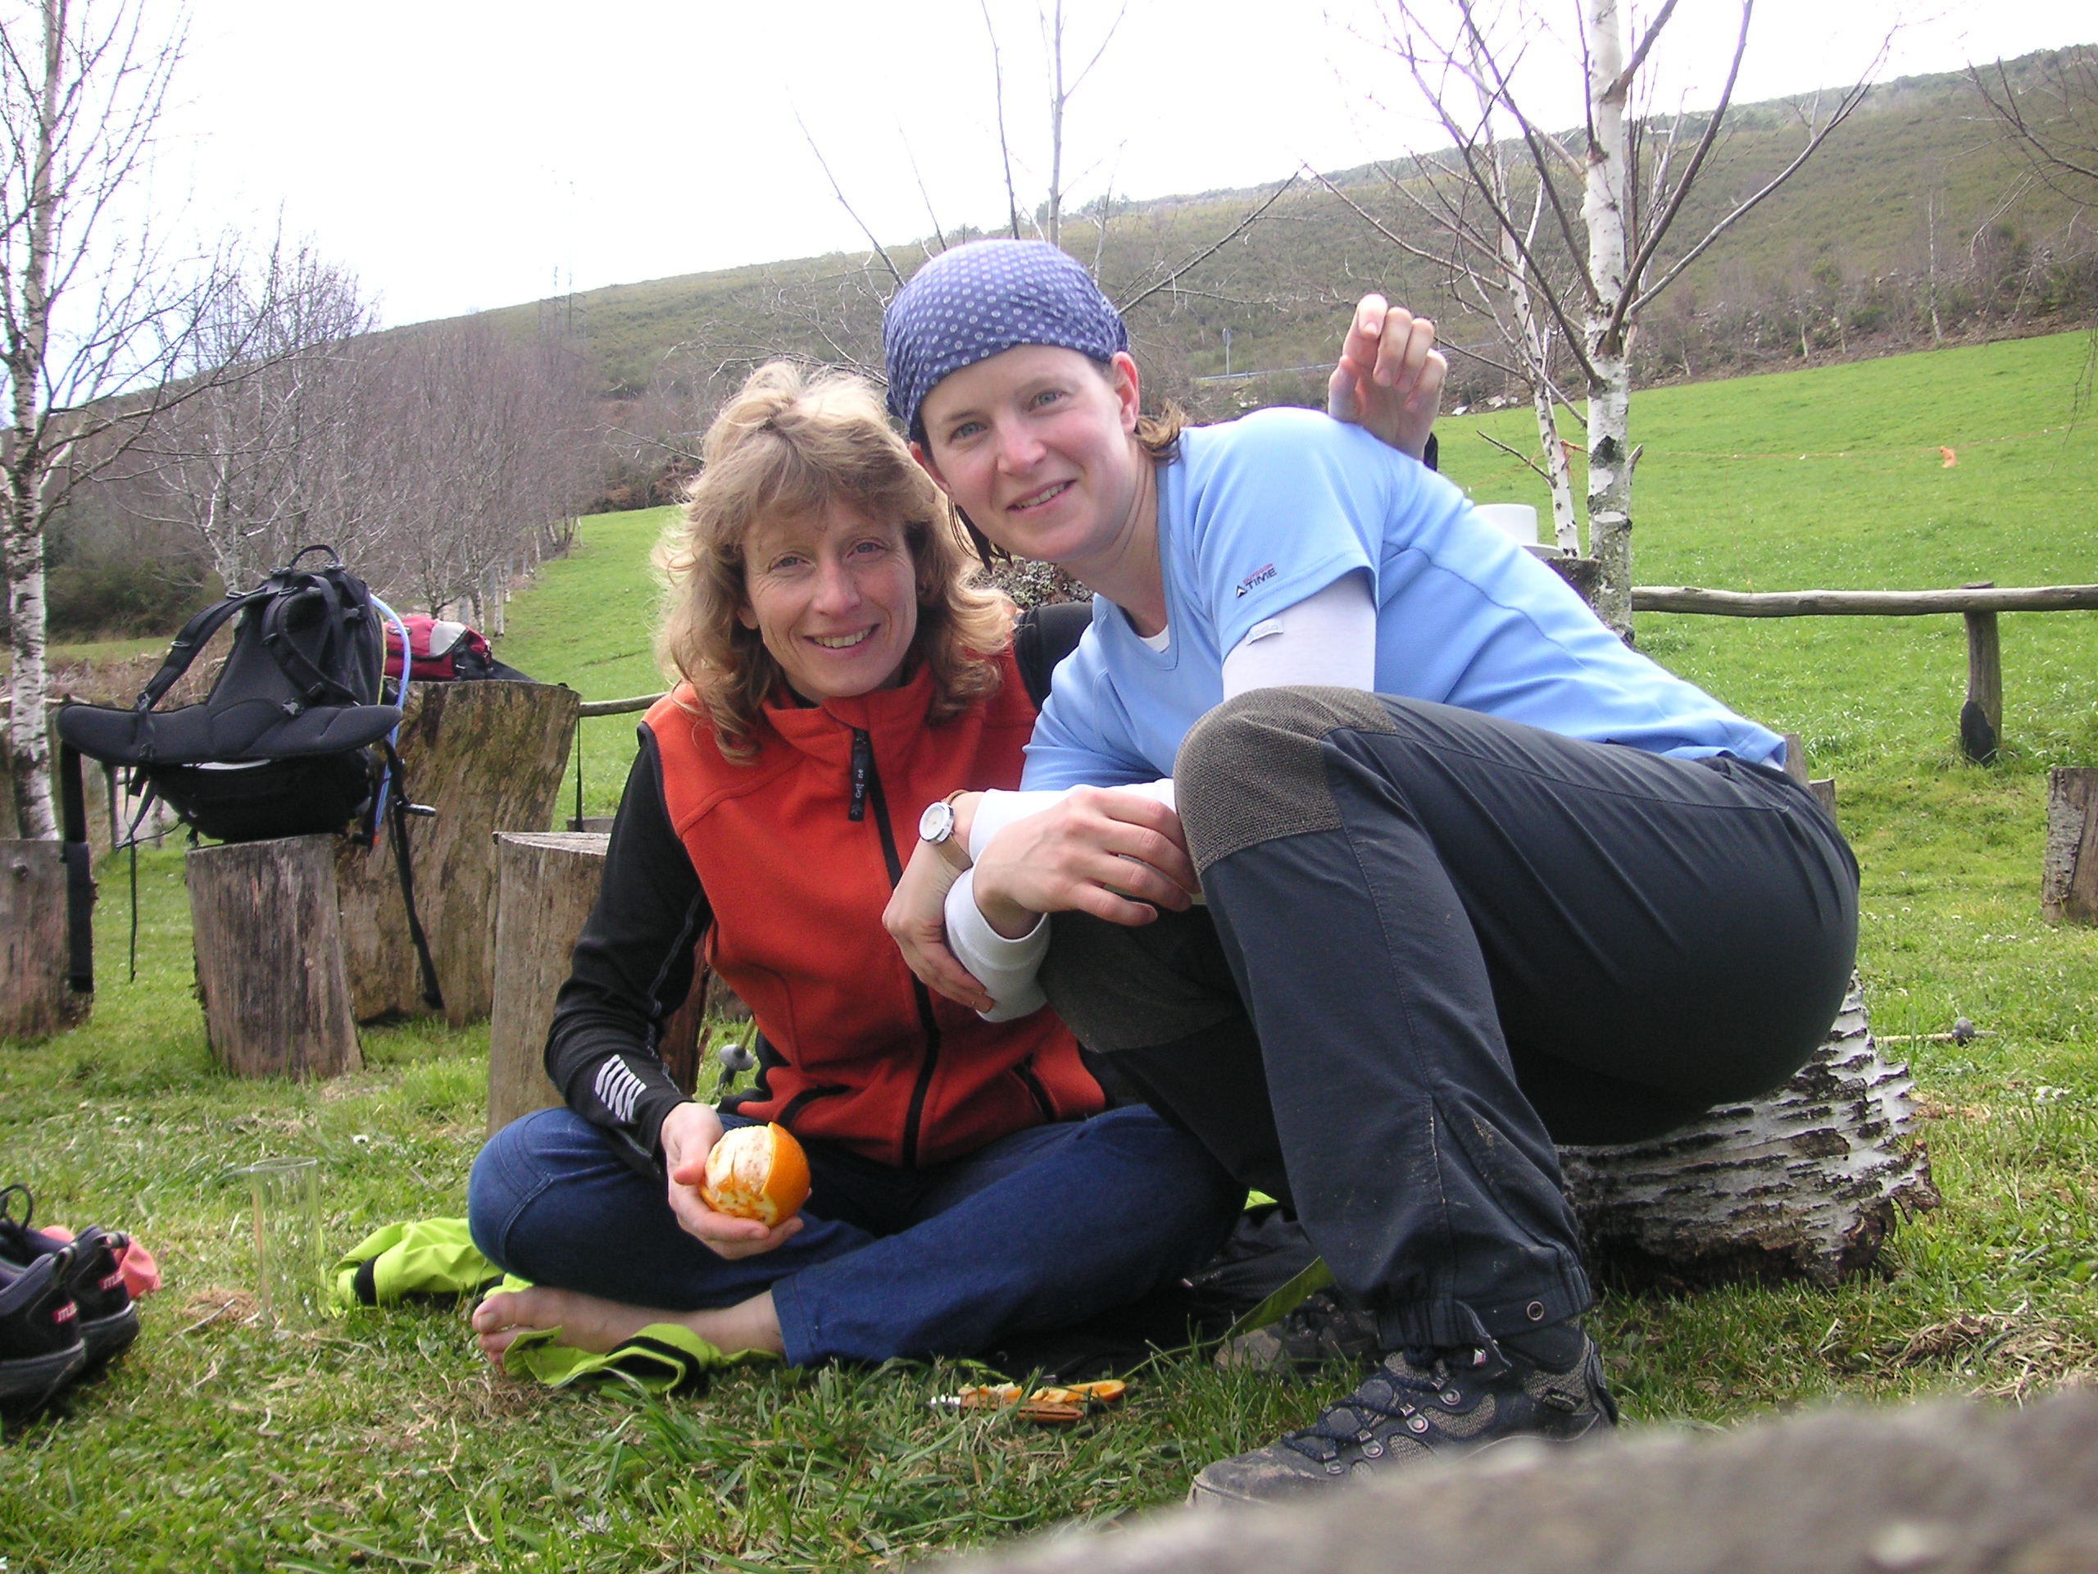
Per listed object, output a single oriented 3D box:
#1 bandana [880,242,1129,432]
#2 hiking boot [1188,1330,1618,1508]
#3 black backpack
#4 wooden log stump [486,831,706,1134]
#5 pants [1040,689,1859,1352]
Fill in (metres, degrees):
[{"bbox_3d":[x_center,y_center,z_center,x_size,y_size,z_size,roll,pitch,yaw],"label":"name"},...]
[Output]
[{"bbox_3d":[-0.037,-0.343,1.700,0.170,0.140,0.200,-22,7,6],"label":"bandana"},{"bbox_3d":[0.232,0.385,1.440,0.290,0.125,0.110,1,-2,-21],"label":"hiking boot"},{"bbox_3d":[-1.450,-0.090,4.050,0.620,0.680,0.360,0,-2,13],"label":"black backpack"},{"bbox_3d":[-0.628,0.284,3.120,0.300,0.420,0.300,0,-2,0],"label":"wooden log stump"},{"bbox_3d":[0.308,0.150,1.630,0.580,0.430,0.430,1,-2,-22],"label":"pants"}]

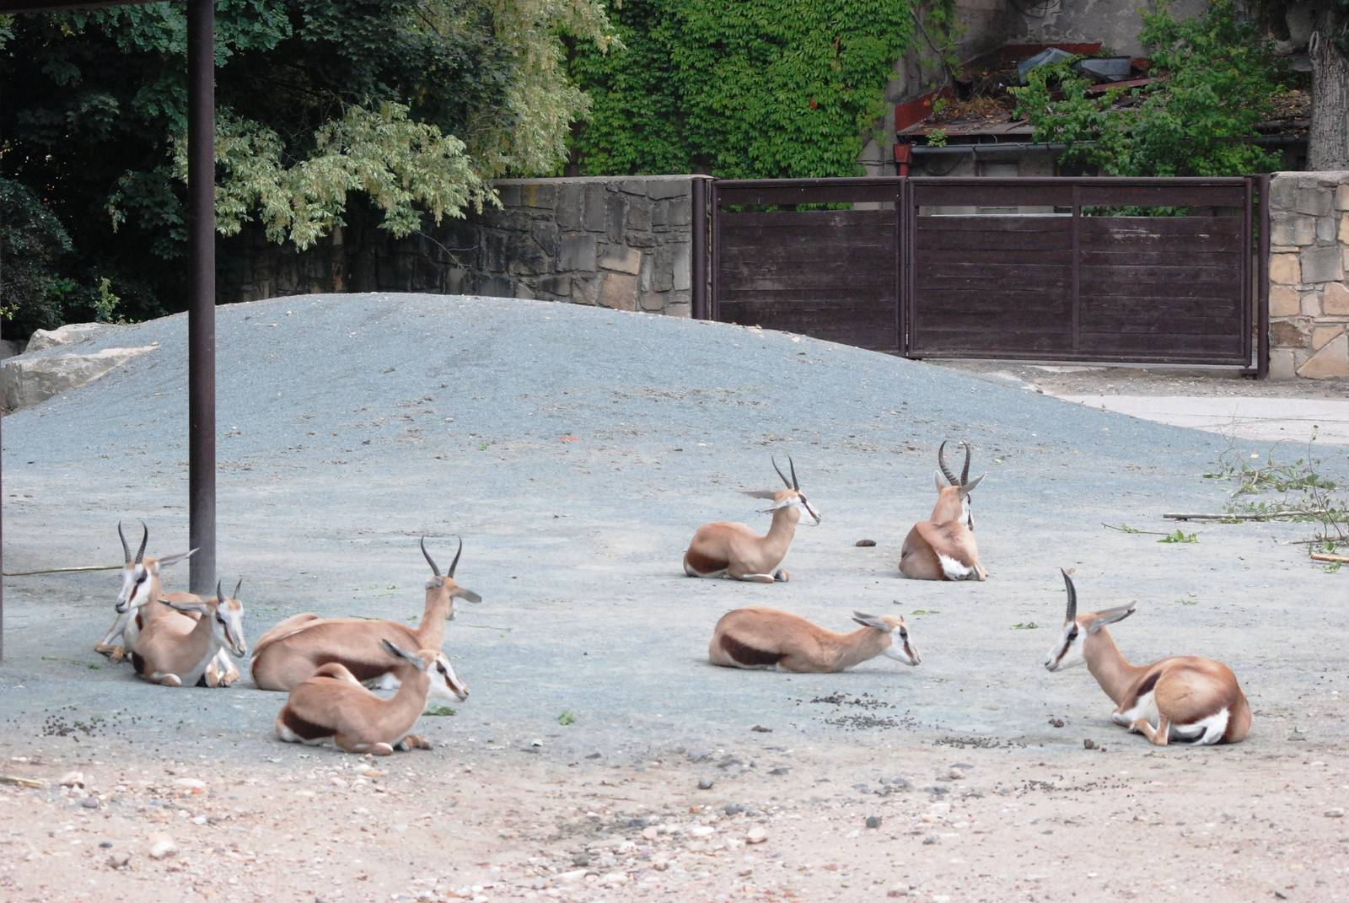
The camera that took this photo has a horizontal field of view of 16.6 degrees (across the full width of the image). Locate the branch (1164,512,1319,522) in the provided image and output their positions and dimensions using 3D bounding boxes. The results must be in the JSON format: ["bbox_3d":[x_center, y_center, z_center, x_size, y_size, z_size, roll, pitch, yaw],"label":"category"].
[{"bbox_3d":[3.602,0.415,29.300,1.000,0.060,0.120,0,3,6],"label":"branch"}]

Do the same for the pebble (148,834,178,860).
[{"bbox_3d":[-1.719,1.329,15.500,0.098,0.075,0.085,0,3,0],"label":"pebble"}]

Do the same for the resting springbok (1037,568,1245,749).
[{"bbox_3d":[1.916,0.828,18.750,0.900,0.700,0.420,2,3,42],"label":"resting springbok"}]

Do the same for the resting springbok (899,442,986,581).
[{"bbox_3d":[1.481,0.326,25.600,0.430,0.760,0.820,-1,3,-12],"label":"resting springbok"}]

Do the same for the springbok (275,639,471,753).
[{"bbox_3d":[-1.193,0.964,18.200,0.750,0.450,0.370,1,3,27],"label":"springbok"}]

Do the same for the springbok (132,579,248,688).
[{"bbox_3d":[-2.146,0.799,20.400,0.360,0.480,0.680,-2,3,-40],"label":"springbok"}]

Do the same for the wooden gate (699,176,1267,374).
[{"bbox_3d":[2.944,-1.723,45.000,5.850,1.920,0.140,1,3,22],"label":"wooden gate"}]

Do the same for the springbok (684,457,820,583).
[{"bbox_3d":[0.419,0.366,25.200,0.780,0.680,0.380,1,3,30],"label":"springbok"}]

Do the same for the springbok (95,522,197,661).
[{"bbox_3d":[-2.429,0.661,21.600,0.420,0.660,0.820,1,3,27],"label":"springbok"}]

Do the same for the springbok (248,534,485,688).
[{"bbox_3d":[-1.364,0.713,20.400,1.000,0.680,0.450,-1,3,-20],"label":"springbok"}]

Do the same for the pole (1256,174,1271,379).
[{"bbox_3d":[5.610,-1.668,43.900,0.120,1.950,0.120,1,3,22],"label":"pole"}]

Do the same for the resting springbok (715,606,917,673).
[{"bbox_3d":[0.633,0.851,20.900,0.950,0.290,0.370,1,3,20],"label":"resting springbok"}]

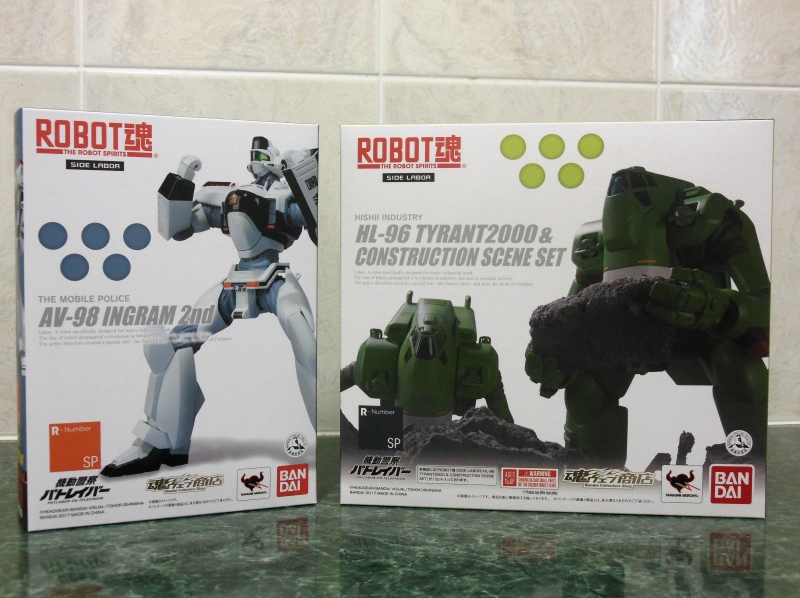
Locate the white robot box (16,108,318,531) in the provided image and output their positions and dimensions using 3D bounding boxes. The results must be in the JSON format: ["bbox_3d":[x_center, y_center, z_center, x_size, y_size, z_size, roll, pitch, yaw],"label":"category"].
[{"bbox_3d":[-0.116,0.008,0.499,0.139,0.191,0.054,-1,3,-25],"label":"white robot box"}]

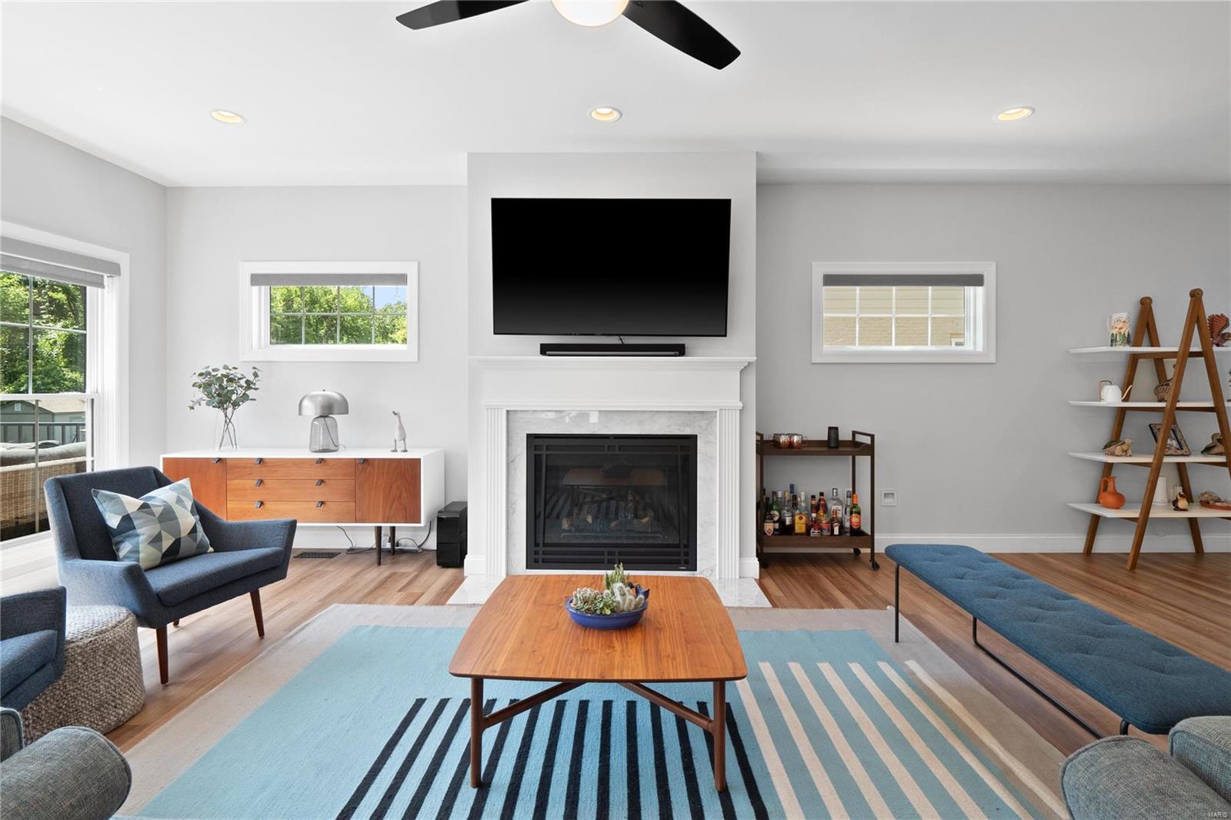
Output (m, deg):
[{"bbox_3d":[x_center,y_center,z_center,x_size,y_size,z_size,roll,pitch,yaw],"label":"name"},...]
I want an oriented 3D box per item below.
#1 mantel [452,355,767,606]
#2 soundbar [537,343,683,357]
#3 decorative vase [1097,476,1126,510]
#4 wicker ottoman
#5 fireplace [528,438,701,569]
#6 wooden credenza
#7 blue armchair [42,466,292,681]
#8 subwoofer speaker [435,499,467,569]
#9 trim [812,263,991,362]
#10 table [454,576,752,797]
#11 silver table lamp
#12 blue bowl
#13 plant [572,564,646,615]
[{"bbox_3d":[-0.027,0.380,3.310,1.830,1.420,0.450,0,1,1],"label":"mantel"},{"bbox_3d":[-0.014,-0.377,3.470,0.900,0.085,0.130,0,1,1],"label":"soundbar"},{"bbox_3d":[3.509,0.587,3.860,0.155,0.225,0.145,1,2,26],"label":"decorative vase"},{"bbox_3d":[-2.040,0.973,1.985,0.510,0.360,0.510,0,2,1],"label":"wicker ottoman"},{"bbox_3d":[-0.022,0.606,3.600,1.100,0.870,0.240,0,2,1],"label":"fireplace"},{"bbox_3d":[-2.162,0.684,3.880,1.745,0.770,0.450,0,2,1],"label":"wooden credenza"},{"bbox_3d":[-2.132,0.717,2.577,0.800,0.820,0.740,1,2,16],"label":"blue armchair"},{"bbox_3d":[-1.132,0.878,3.890,0.160,0.370,0.360,0,1,1],"label":"subwoofer speaker"},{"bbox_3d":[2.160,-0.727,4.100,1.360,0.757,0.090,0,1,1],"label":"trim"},{"bbox_3d":[-0.037,0.956,2.035,0.930,0.390,0.890,0,2,1],"label":"table"},{"bbox_3d":[-2.096,0.078,3.930,0.320,0.440,0.320,0,2,1],"label":"silver table lamp"},{"bbox_3d":[-0.029,0.728,2.030,0.310,0.110,0.230,0,1,1],"label":"blue bowl"},{"bbox_3d":[-0.025,0.652,2.040,0.275,0.145,0.190,0,1,1],"label":"plant"}]

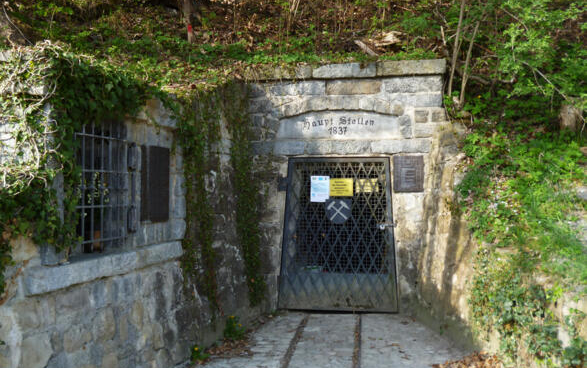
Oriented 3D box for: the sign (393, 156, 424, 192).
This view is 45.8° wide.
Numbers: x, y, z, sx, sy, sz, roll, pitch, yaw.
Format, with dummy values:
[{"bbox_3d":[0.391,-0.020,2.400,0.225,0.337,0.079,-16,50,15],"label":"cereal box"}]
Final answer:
[{"bbox_3d":[1.297,-0.107,7.800,0.330,0.405,0.030,0,0,9],"label":"sign"}]

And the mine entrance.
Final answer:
[{"bbox_3d":[0.518,0.587,7.950,1.365,1.760,0.080,0,0,9],"label":"mine entrance"}]

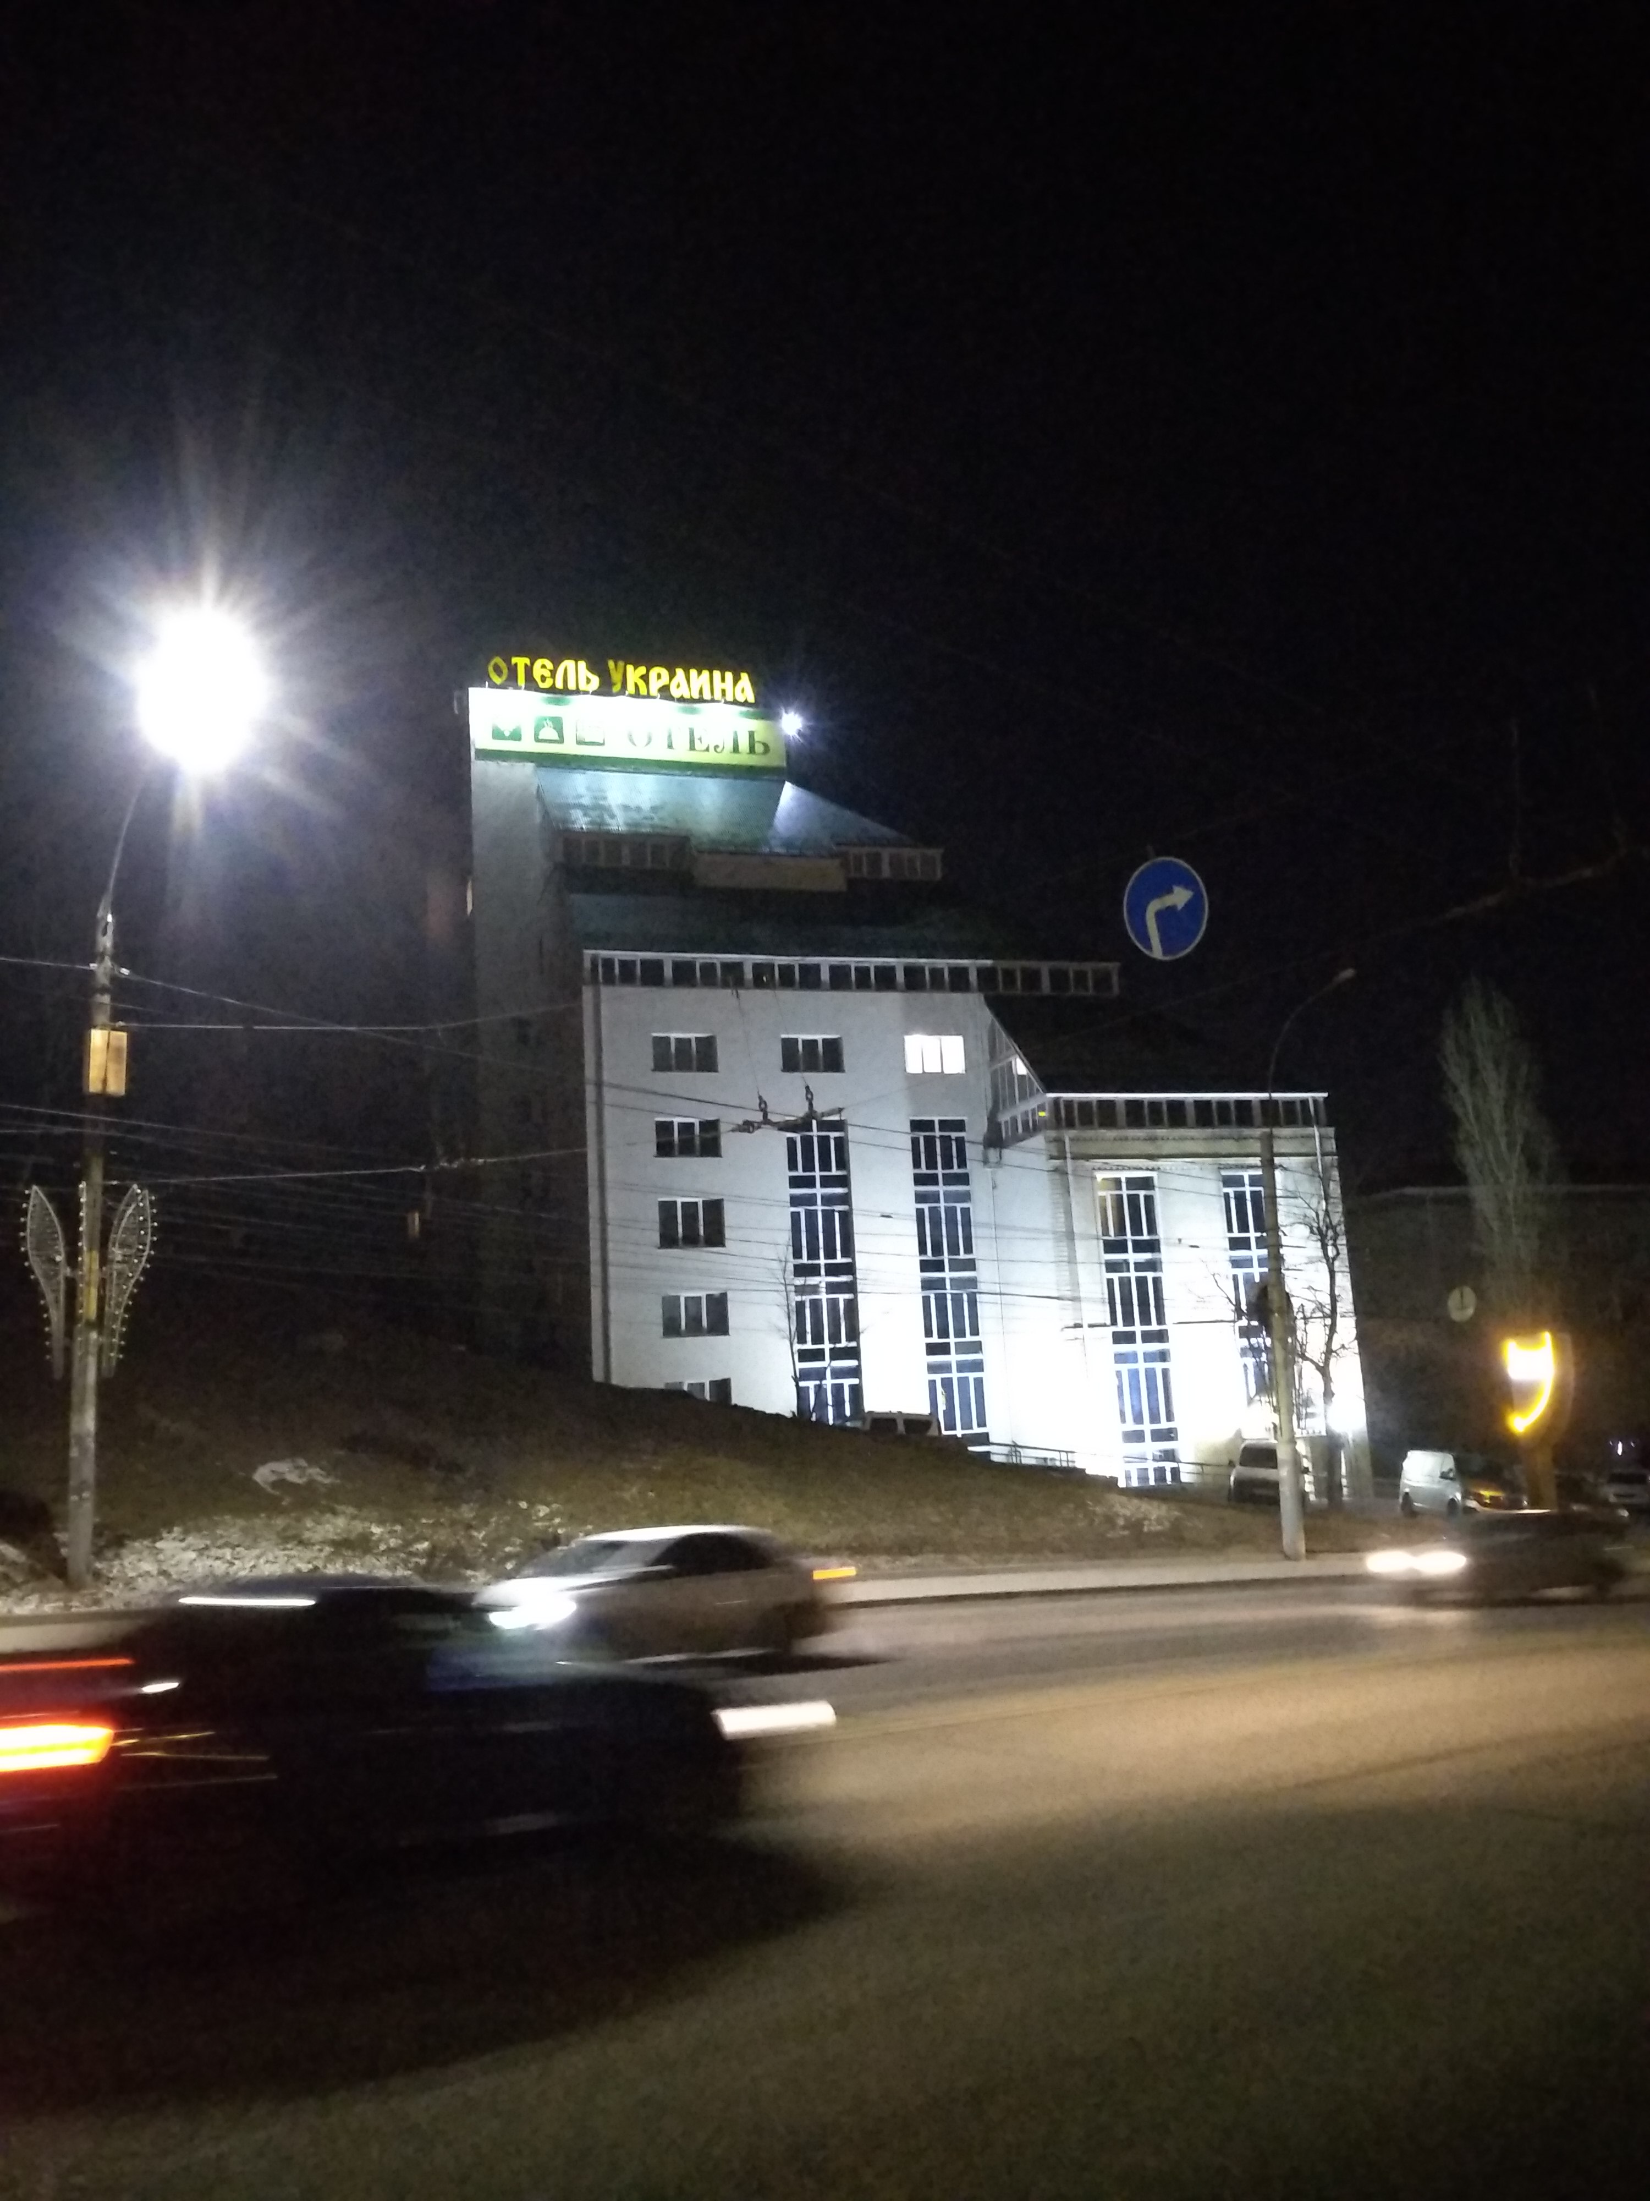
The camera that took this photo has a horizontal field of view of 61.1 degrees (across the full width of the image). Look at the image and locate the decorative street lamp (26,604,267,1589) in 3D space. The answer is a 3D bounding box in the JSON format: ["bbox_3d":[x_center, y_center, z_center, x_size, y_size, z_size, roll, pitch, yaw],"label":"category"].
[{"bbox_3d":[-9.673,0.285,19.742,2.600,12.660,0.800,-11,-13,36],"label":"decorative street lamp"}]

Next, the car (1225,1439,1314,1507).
[{"bbox_3d":[12.281,10.293,38.500,1.870,1.850,4.500,-5,-13,16],"label":"car"}]

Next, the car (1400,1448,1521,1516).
[{"bbox_3d":[19.037,11.484,41.800,1.900,1.960,4.800,-1,-13,0],"label":"car"}]

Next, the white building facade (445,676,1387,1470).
[{"bbox_3d":[1.286,-1.472,58.394,30.700,36.000,20.000,0,-11,-16],"label":"white building facade"}]

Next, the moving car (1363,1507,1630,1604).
[{"bbox_3d":[12.416,8.436,25.800,4.400,1.480,1.770,8,-17,-25],"label":"moving car"}]

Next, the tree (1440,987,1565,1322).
[{"bbox_3d":[25.600,4.634,52.000,3.800,17.500,3.800,-3,-11,0],"label":"tree"}]

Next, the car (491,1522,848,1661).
[{"bbox_3d":[-2.023,6.198,17.600,4.450,1.470,1.770,9,-17,-29],"label":"car"}]

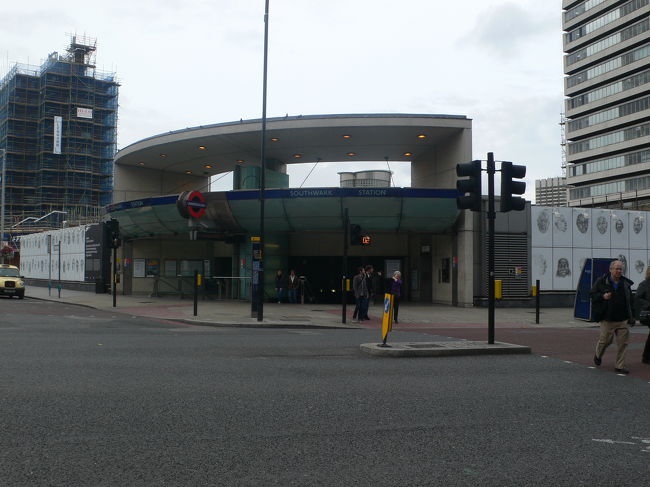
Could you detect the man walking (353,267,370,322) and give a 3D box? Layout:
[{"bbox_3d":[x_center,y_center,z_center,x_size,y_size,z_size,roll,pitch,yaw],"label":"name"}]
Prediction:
[{"bbox_3d":[1.163,1.614,20.369,0.530,1.730,0.460,2,-3,-33],"label":"man walking"}]

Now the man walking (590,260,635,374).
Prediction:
[{"bbox_3d":[4.617,1.158,10.267,0.600,1.750,0.500,1,-3,-18],"label":"man walking"}]

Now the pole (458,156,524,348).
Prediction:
[{"bbox_3d":[3.475,0.088,13.311,1.420,4.000,0.360,0,-3,6],"label":"pole"}]

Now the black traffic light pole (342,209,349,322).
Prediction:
[{"bbox_3d":[0.633,0.650,19.211,0.160,3.500,0.160,1,-3,0],"label":"black traffic light pole"}]

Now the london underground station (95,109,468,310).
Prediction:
[{"bbox_3d":[-2.634,-1.256,35.489,22.250,8.700,12.000,-1,-3,24],"label":"london underground station"}]

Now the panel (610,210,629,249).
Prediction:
[{"bbox_3d":[14.482,-0.684,31.364,1.170,1.913,0.060,2,-3,-20],"label":"panel"}]

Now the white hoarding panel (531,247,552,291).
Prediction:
[{"bbox_3d":[10.108,1.184,29.692,1.170,2.004,0.060,2,-3,-20],"label":"white hoarding panel"}]

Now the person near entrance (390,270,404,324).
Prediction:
[{"bbox_3d":[2.260,1.656,19.799,0.480,1.620,0.380,1,-3,-6],"label":"person near entrance"}]

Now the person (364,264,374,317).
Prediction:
[{"bbox_3d":[1.499,1.618,20.929,0.530,1.780,0.420,2,-3,-30],"label":"person"}]

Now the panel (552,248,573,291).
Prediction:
[{"bbox_3d":[11.205,1.212,30.091,1.170,2.015,0.060,2,-3,-20],"label":"panel"}]

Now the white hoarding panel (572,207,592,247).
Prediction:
[{"bbox_3d":[12.322,-0.727,30.578,1.170,1.912,0.060,2,-3,-20],"label":"white hoarding panel"}]

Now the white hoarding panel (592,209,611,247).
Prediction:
[{"bbox_3d":[13.403,-0.706,30.971,1.170,1.912,0.060,2,-3,-20],"label":"white hoarding panel"}]

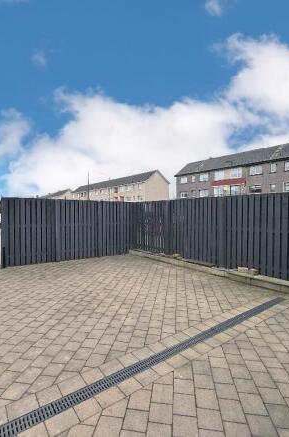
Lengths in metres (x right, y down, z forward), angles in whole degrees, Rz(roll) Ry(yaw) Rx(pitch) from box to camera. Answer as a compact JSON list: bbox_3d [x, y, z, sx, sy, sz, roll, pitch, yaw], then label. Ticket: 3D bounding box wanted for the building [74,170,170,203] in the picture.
[{"bbox_3d":[-10.000,-5.860,70.300,7.800,11.000,42.300,-1,2,-39],"label":"building"}]

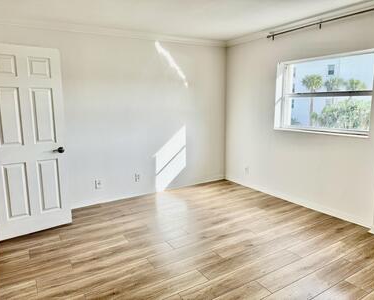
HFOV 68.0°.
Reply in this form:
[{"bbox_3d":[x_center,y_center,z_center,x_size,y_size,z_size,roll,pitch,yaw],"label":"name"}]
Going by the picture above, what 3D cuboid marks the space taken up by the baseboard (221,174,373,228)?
[{"bbox_3d":[1.352,0.658,4.080,0.018,0.100,2.481,-7,12,-31],"label":"baseboard"}]

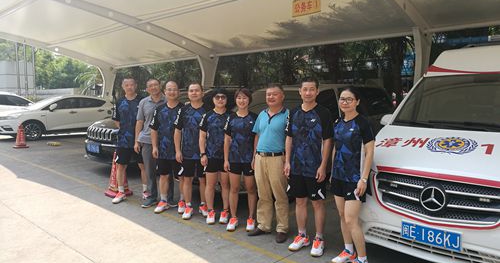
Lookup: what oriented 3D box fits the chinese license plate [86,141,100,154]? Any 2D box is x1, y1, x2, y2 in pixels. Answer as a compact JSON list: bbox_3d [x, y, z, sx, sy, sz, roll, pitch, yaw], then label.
[{"bbox_3d":[-2.571,0.263,6.400,0.440,0.140,0.020,5,7,43],"label":"chinese license plate"}]

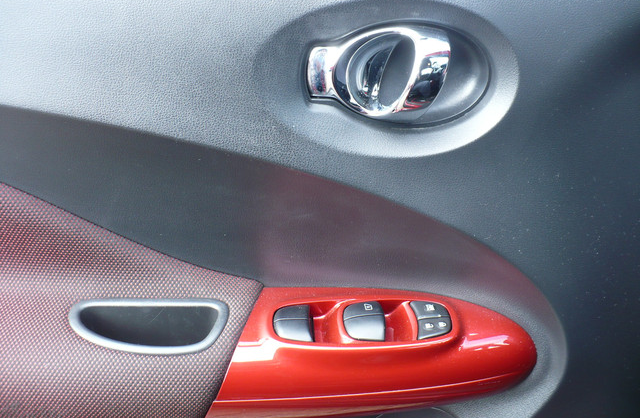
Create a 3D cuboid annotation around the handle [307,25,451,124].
[{"bbox_3d":[0.048,-0.113,0.577,0.119,0.077,0.035,0,23,0],"label":"handle"}]

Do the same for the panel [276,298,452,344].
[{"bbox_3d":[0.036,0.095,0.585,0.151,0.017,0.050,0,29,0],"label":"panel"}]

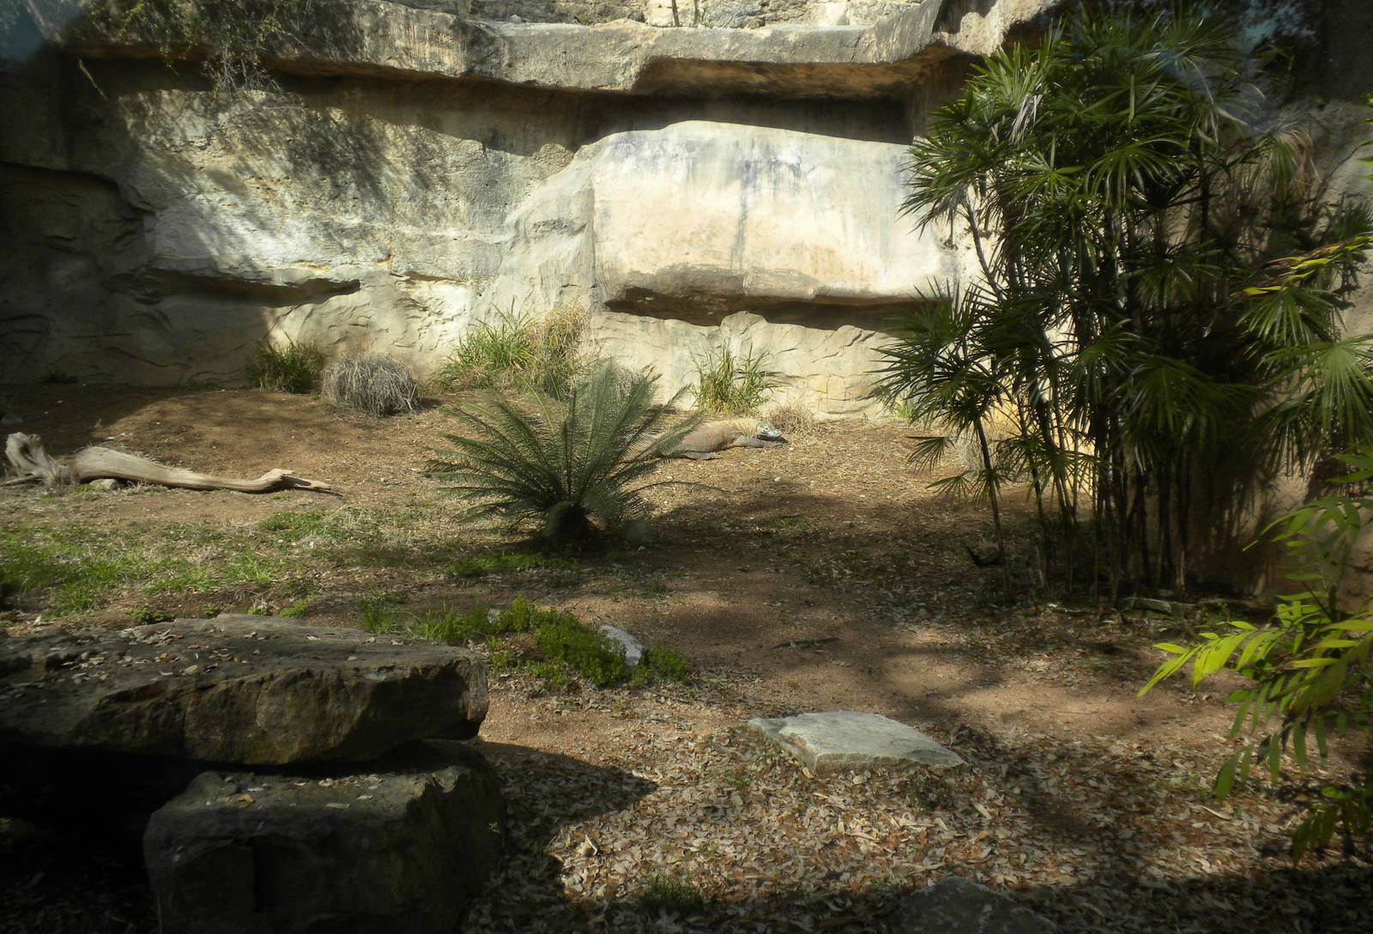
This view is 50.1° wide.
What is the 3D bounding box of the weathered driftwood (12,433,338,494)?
[{"bbox_3d":[-3.420,-0.033,9.738,2.220,0.370,0.480,1,7,8],"label":"weathered driftwood"}]

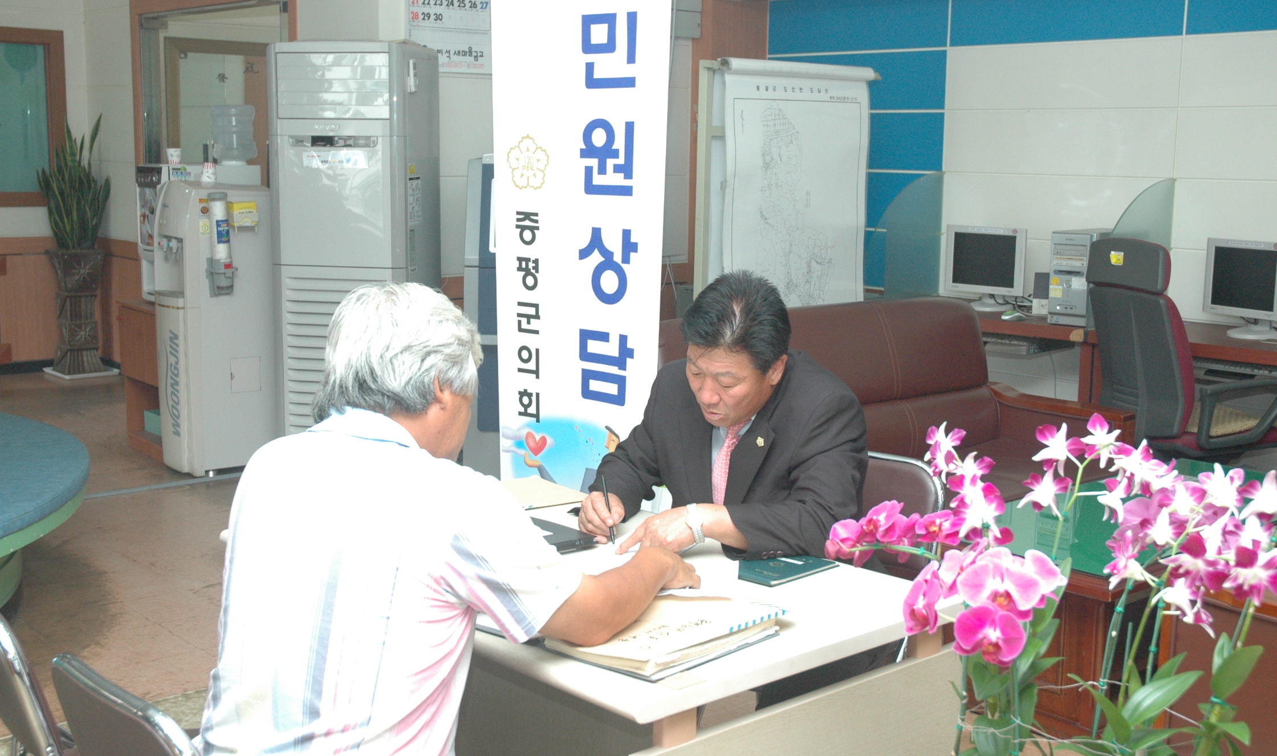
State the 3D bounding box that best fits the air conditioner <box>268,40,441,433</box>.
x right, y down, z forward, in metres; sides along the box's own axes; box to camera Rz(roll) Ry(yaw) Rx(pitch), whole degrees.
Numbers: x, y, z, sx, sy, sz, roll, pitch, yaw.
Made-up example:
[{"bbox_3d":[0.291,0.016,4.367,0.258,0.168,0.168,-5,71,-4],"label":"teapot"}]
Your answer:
[{"bbox_3d":[-1.223,-0.512,6.656,0.600,1.825,0.410,2,9,11],"label":"air conditioner"}]

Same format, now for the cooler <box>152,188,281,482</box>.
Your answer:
[{"bbox_3d":[-1.830,-0.230,6.697,0.440,1.240,0.350,-7,12,-41],"label":"cooler"}]

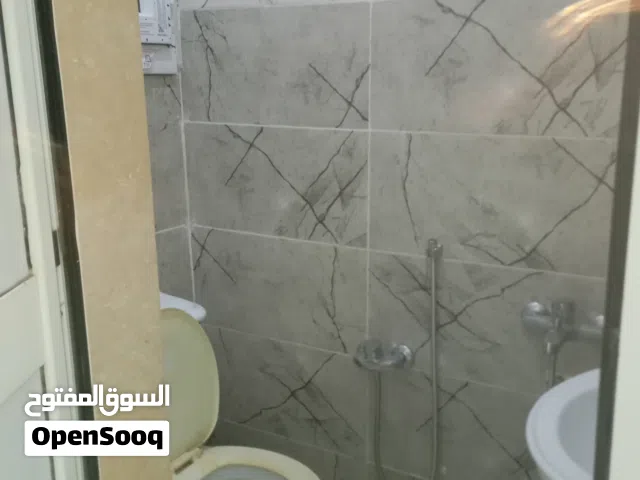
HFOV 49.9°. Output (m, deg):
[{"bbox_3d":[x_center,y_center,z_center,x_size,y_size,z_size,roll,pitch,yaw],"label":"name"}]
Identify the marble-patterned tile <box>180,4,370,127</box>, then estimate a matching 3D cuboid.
[{"bbox_3d":[-0.130,-0.448,1.799,0.590,0.300,0.010,7,15,29],"label":"marble-patterned tile"}]

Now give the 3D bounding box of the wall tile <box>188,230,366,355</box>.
[{"bbox_3d":[-0.127,0.136,1.935,0.590,0.300,0.010,7,15,29],"label":"wall tile"}]

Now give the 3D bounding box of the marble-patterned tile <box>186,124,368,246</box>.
[{"bbox_3d":[-0.129,-0.156,1.867,0.590,0.300,0.010,7,15,29],"label":"marble-patterned tile"}]

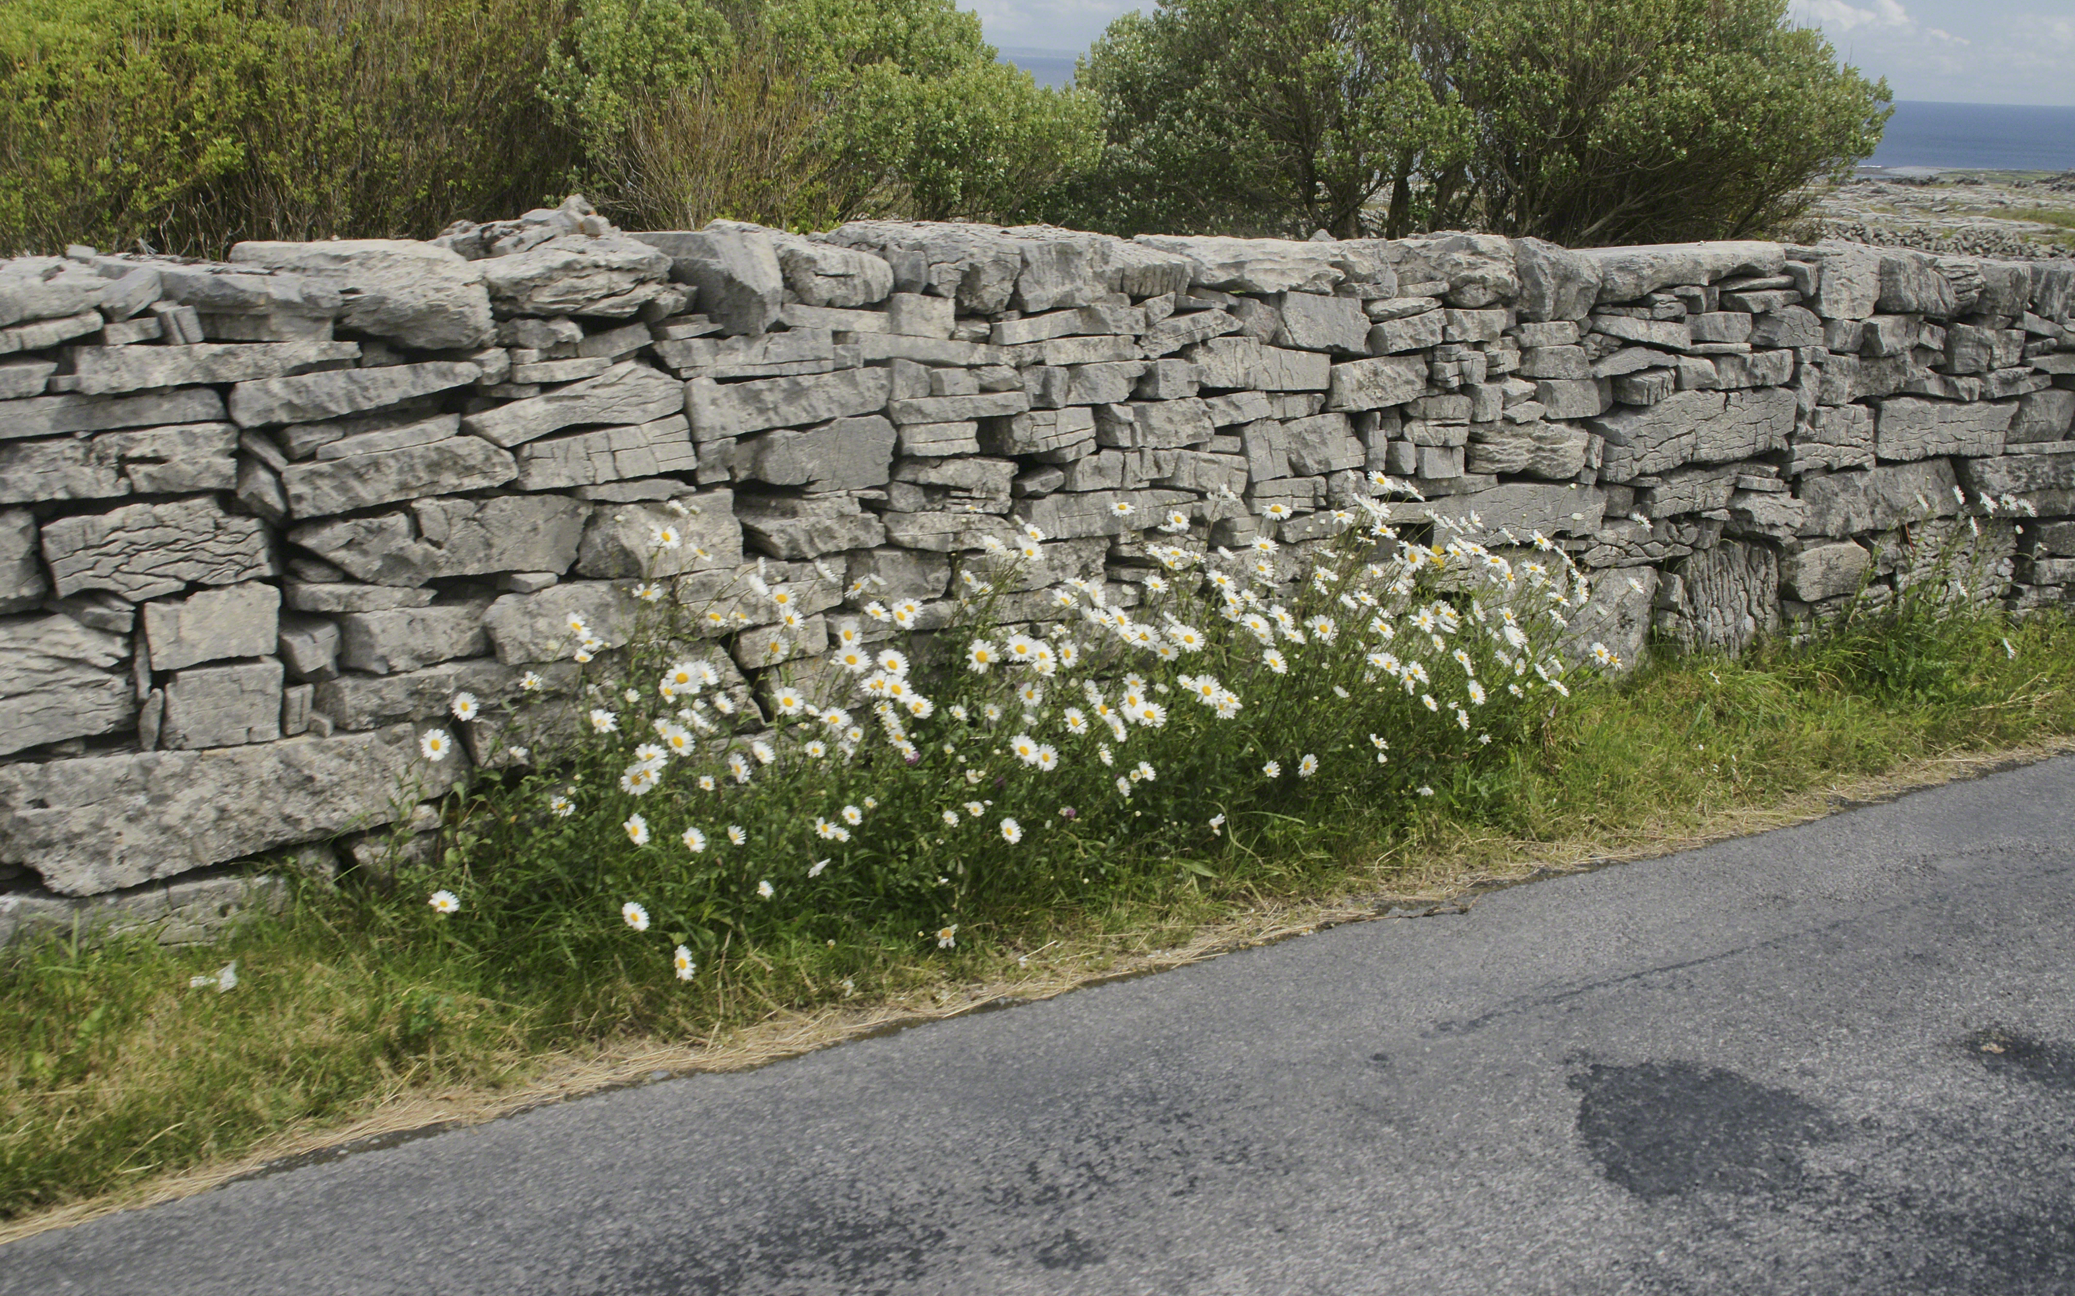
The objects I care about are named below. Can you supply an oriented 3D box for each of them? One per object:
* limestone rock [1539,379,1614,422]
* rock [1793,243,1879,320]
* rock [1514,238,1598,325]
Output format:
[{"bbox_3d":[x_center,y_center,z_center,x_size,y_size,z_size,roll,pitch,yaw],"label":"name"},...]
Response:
[{"bbox_3d":[1.331,-0.663,5.847,0.230,0.100,0.200,-7,18,-34],"label":"limestone rock"},{"bbox_3d":[2.358,-1.125,6.877,0.310,0.195,0.300,-8,18,-35],"label":"rock"},{"bbox_3d":[1.182,-0.904,5.477,0.220,0.190,0.270,-9,19,-38],"label":"rock"}]

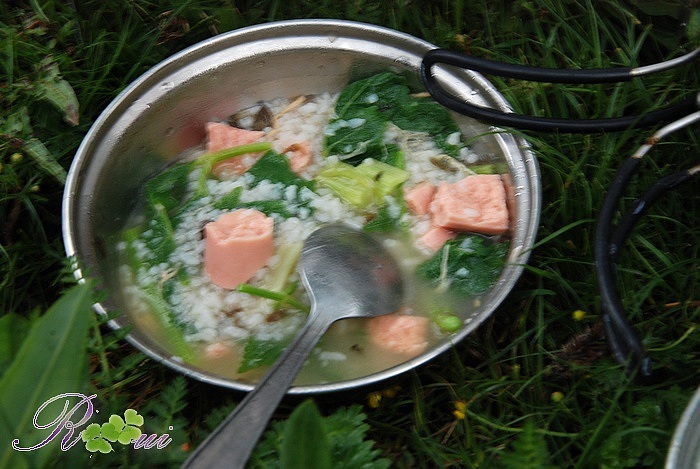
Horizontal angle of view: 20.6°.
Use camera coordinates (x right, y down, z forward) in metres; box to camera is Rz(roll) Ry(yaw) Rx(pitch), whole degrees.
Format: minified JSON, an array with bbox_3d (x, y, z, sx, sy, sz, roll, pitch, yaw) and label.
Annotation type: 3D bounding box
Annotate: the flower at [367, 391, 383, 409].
[{"bbox_3d":[0.009,0.062,0.725,0.006,0.006,0.006,-9,51,0],"label":"flower"}]

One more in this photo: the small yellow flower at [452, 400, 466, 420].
[{"bbox_3d":[0.041,0.065,0.714,0.005,0.007,0.006,-9,51,0],"label":"small yellow flower"}]

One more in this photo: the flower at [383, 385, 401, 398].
[{"bbox_3d":[0.016,0.060,0.730,0.007,0.005,0.006,-9,51,0],"label":"flower"}]

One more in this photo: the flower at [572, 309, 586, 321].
[{"bbox_3d":[0.087,0.031,0.735,0.005,0.005,0.005,-9,51,0],"label":"flower"}]

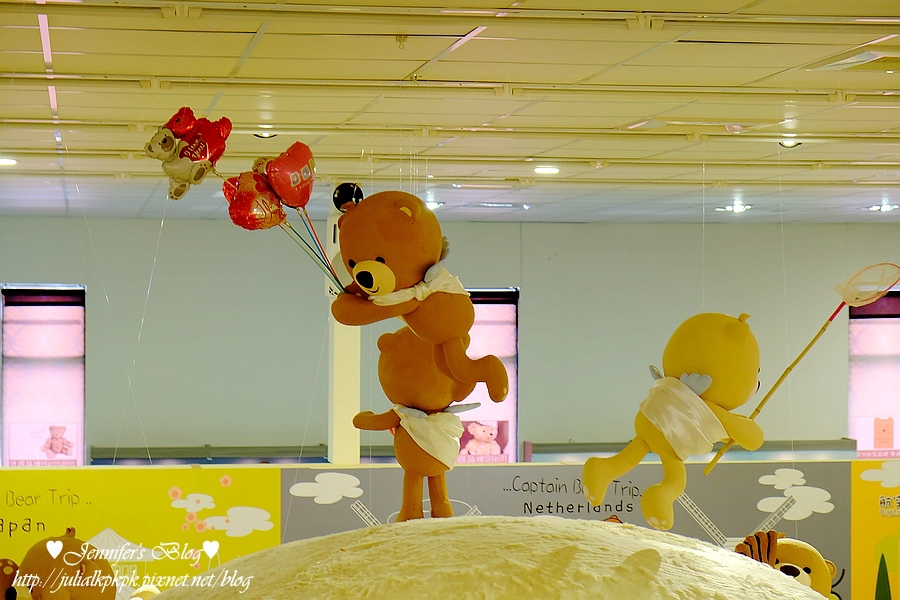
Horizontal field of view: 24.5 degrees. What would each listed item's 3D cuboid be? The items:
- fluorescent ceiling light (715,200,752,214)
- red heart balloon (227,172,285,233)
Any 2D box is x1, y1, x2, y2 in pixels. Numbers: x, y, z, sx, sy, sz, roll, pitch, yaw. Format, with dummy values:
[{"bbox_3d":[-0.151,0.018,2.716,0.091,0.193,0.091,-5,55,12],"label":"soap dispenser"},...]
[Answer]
[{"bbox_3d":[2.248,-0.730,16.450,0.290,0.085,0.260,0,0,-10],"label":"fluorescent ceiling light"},{"bbox_3d":[-0.648,-0.333,6.950,0.205,0.205,0.110,38,4,3],"label":"red heart balloon"}]

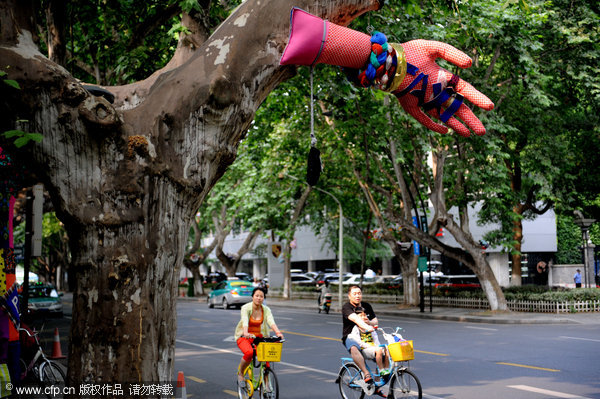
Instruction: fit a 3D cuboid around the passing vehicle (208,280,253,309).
[{"bbox_3d":[-3.556,5.082,51.800,1.820,1.480,4.750,2,-5,-22],"label":"passing vehicle"}]

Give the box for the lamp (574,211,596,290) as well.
[{"bbox_3d":[13.464,2.803,45.500,1.000,4.300,1.000,0,-4,0],"label":"lamp"}]

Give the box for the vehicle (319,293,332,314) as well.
[{"bbox_3d":[1.181,4.756,45.100,0.680,1.120,1.750,1,-4,-18],"label":"vehicle"}]

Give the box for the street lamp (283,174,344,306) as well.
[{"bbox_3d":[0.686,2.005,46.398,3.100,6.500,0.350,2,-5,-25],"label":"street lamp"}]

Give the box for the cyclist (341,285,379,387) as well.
[{"bbox_3d":[0.897,1.991,13.750,0.550,1.520,0.780,4,-6,-41],"label":"cyclist"}]

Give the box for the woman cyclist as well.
[{"bbox_3d":[-0.577,1.995,13.750,0.600,1.480,0.800,2,-5,-25],"label":"woman cyclist"}]

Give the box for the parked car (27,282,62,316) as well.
[{"bbox_3d":[-12.400,4.651,45.500,1.820,1.470,4.700,2,-5,-23],"label":"parked car"}]

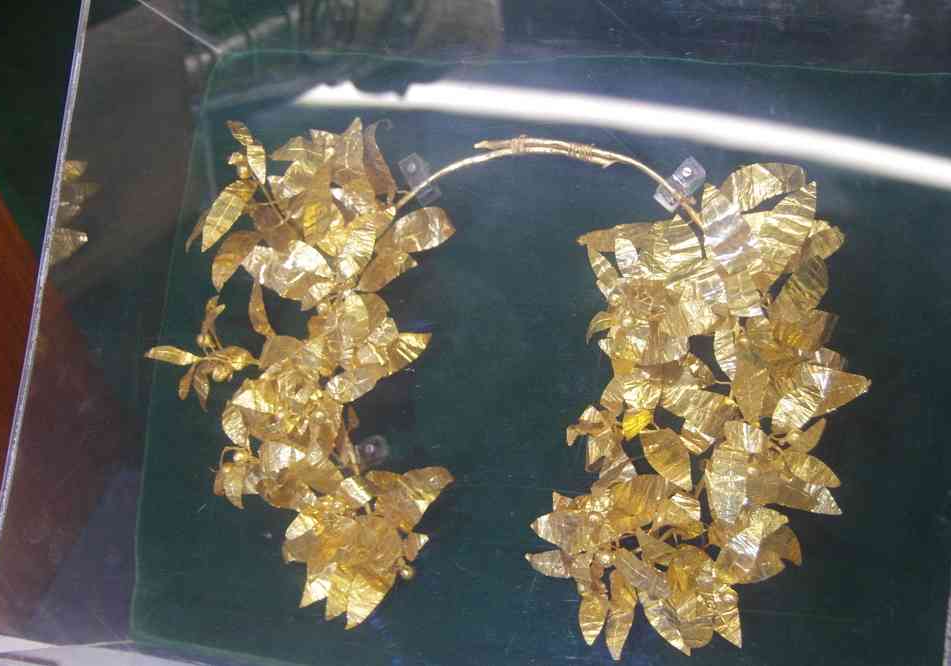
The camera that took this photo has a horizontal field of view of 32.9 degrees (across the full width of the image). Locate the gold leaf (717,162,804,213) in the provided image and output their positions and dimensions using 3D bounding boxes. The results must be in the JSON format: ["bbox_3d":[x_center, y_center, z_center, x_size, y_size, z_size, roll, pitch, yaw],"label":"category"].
[{"bbox_3d":[0.133,-0.067,0.740,0.040,0.009,0.021,-20,81,12],"label":"gold leaf"}]

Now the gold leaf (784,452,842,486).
[{"bbox_3d":[0.138,0.057,0.661,0.027,0.006,0.011,23,90,22],"label":"gold leaf"}]

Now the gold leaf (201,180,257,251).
[{"bbox_3d":[-0.122,-0.058,0.796,0.015,0.008,0.045,39,92,6],"label":"gold leaf"}]

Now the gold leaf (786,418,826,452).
[{"bbox_3d":[0.147,0.046,0.717,0.022,0.006,0.012,-39,75,7],"label":"gold leaf"}]

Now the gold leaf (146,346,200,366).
[{"bbox_3d":[-0.145,0.011,0.770,0.031,0.006,0.009,4,59,20],"label":"gold leaf"}]

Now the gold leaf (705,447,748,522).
[{"bbox_3d":[0.107,0.065,0.687,0.017,0.009,0.035,-5,82,14],"label":"gold leaf"}]

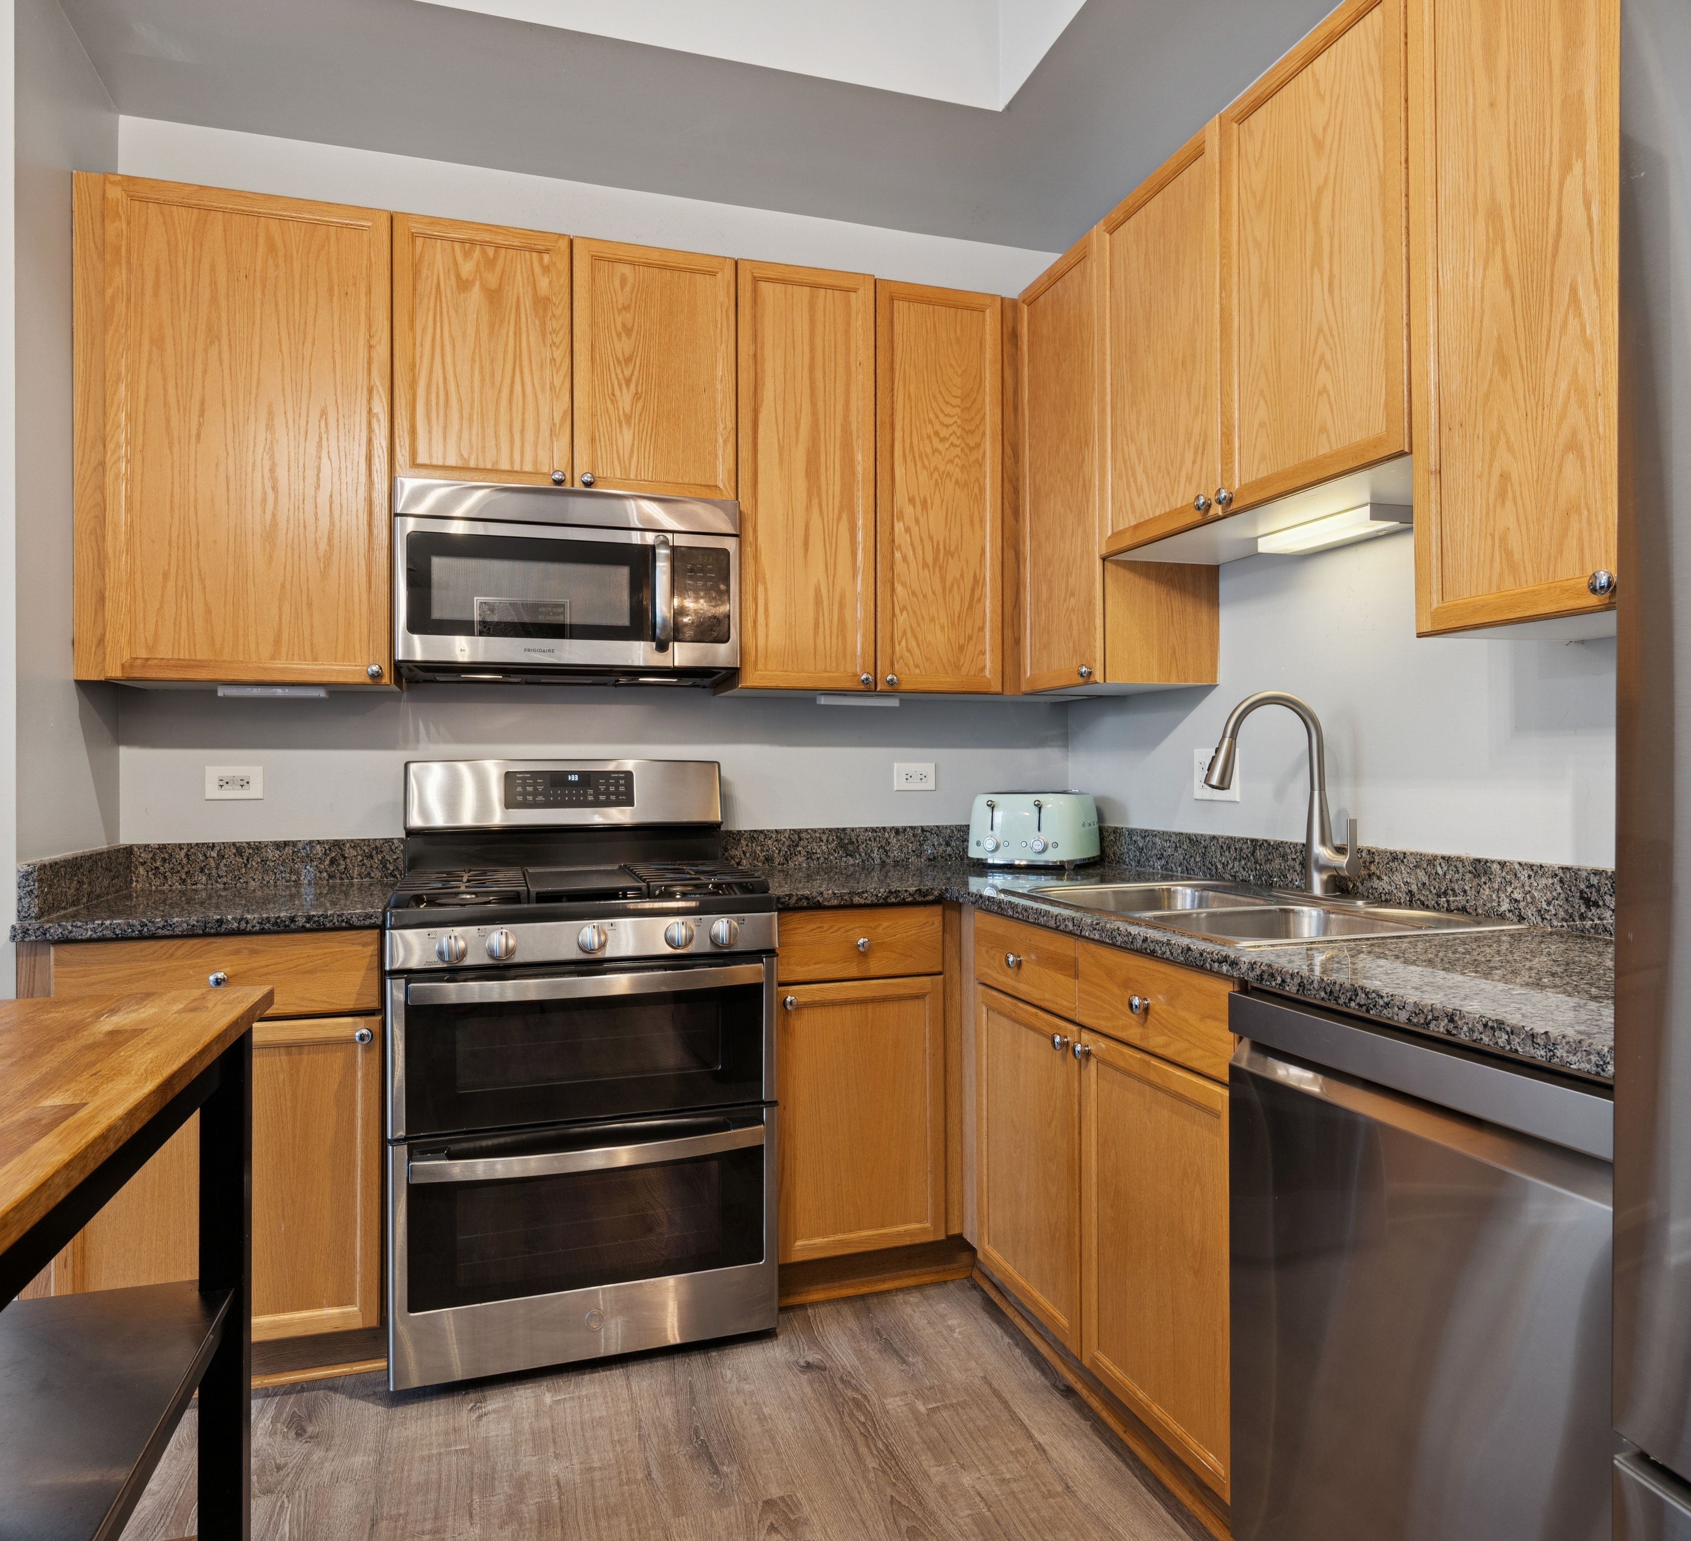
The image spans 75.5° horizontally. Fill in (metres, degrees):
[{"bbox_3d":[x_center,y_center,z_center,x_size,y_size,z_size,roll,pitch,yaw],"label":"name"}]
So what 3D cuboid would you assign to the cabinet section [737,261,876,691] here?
[{"bbox_3d":[-0.141,-0.718,2.859,0.351,1.041,0.325,0,0,-18],"label":"cabinet section"}]

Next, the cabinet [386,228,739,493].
[{"bbox_3d":[-0.668,-0.920,2.629,0.762,0.573,0.328,0,0,-18],"label":"cabinet"}]

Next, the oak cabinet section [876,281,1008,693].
[{"bbox_3d":[0.196,-0.720,2.969,0.351,1.041,0.325,0,0,-18],"label":"oak cabinet section"}]

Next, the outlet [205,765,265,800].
[{"bbox_3d":[-1.429,0.029,2.553,0.121,0.077,0.008,0,0,-18],"label":"outlet"}]

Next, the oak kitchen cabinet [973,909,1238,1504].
[{"bbox_3d":[0.718,0.679,2.057,0.628,0.770,0.870,0,0,-18],"label":"oak kitchen cabinet"}]

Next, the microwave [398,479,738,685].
[{"bbox_3d":[-0.654,-0.428,2.611,0.757,0.413,0.368,0,0,-18],"label":"microwave"}]

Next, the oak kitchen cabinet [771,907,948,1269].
[{"bbox_3d":[-0.053,0.684,2.685,0.395,0.770,0.620,0,0,-18],"label":"oak kitchen cabinet"}]

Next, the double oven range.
[{"bbox_3d":[-0.593,0.579,2.466,0.760,1.195,0.680,0,0,-18],"label":"double oven range"}]

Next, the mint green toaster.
[{"bbox_3d":[0.518,0.160,2.982,0.275,0.192,0.275,0,0,27],"label":"mint green toaster"}]

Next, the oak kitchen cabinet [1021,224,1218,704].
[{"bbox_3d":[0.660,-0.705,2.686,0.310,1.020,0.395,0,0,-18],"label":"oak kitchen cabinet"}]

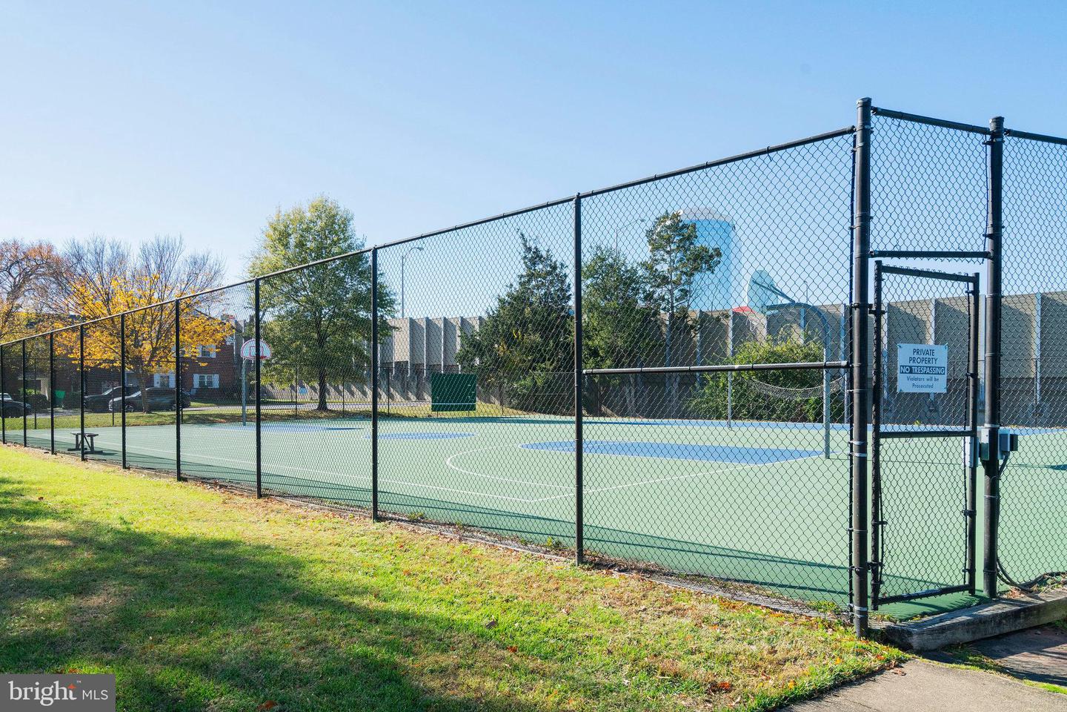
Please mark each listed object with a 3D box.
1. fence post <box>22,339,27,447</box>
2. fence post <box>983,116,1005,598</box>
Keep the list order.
[{"bbox_3d":[-14.853,1.071,20.750,0.063,3.114,0.063,0,-1,0],"label":"fence post"},{"bbox_3d":[3.170,0.006,4.900,0.080,3.321,0.080,-1,-1,44],"label":"fence post"}]

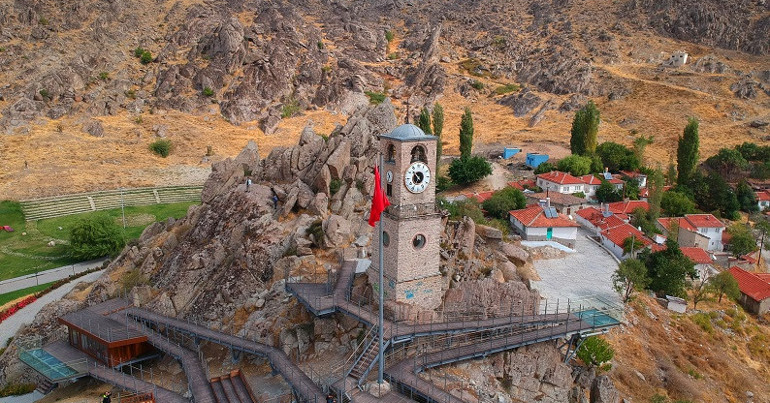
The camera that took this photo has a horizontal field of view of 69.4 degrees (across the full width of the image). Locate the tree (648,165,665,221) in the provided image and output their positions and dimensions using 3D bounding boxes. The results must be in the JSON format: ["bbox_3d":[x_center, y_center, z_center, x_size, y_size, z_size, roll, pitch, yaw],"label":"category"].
[{"bbox_3d":[53.085,-1.396,108.692,3.128,12.180,3.128,7,14,26],"label":"tree"}]

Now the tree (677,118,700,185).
[{"bbox_3d":[80.636,-12.604,147.695,5.000,19.291,5.000,1,14,0],"label":"tree"}]

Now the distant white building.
[{"bbox_3d":[124.496,-60.029,235.000,6.000,5.600,5.600,12,17,41],"label":"distant white building"}]

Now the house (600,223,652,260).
[{"bbox_3d":[40.317,6.678,92.805,6.000,4.100,9.300,1,12,0],"label":"house"}]

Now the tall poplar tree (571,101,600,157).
[{"bbox_3d":[57.293,-19.452,158.850,7.200,17.995,6.400,1,14,0],"label":"tall poplar tree"}]

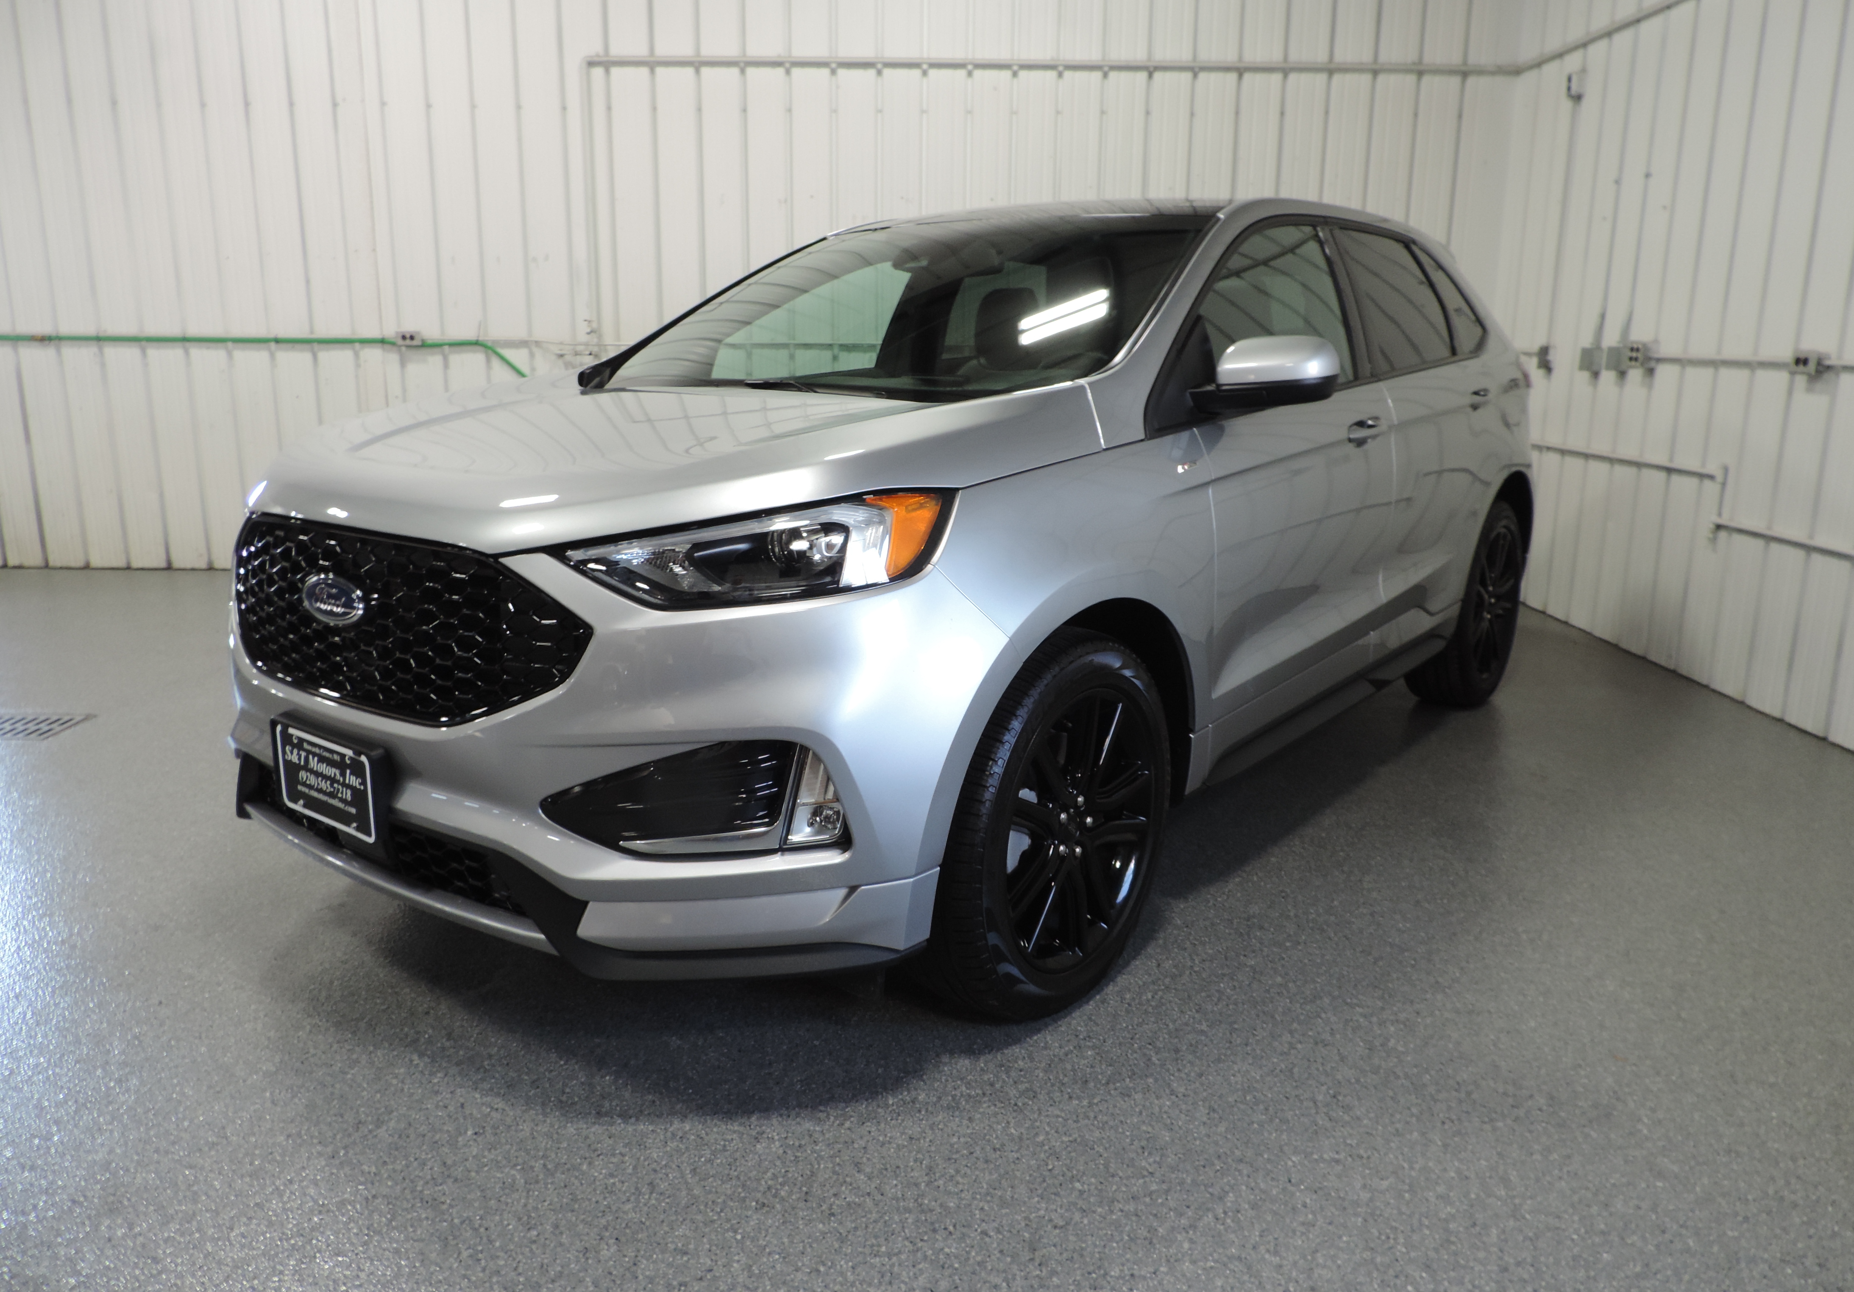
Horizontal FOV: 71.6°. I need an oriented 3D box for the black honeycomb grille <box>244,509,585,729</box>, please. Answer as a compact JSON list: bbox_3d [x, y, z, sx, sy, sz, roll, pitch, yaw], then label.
[{"bbox_3d":[-0.976,-0.062,2.203,1.130,0.330,0.150,9,16,37],"label":"black honeycomb grille"}]

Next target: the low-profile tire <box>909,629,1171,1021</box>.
[{"bbox_3d":[0.210,0.326,2.480,0.245,0.750,0.750,9,16,36],"label":"low-profile tire"}]

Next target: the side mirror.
[{"bbox_3d":[0.684,-0.555,2.638,0.230,0.175,0.230,9,16,37],"label":"side mirror"}]

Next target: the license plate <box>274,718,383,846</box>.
[{"bbox_3d":[-1.025,0.233,2.204,0.310,0.160,0.025,9,16,37],"label":"license plate"}]

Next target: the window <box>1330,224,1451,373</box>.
[{"bbox_3d":[1.346,-0.987,3.701,0.065,0.440,0.810,-17,-1,40],"label":"window"}]

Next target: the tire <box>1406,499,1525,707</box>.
[{"bbox_3d":[1.959,-0.168,4.674,0.245,0.750,0.750,9,16,37],"label":"tire"}]

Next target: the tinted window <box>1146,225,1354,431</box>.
[{"bbox_3d":[0.746,-0.774,2.955,0.070,0.510,1.220,-17,-1,40],"label":"tinted window"}]

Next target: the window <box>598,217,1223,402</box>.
[{"bbox_3d":[-0.081,-0.868,3.203,1.480,0.150,1.030,9,44,37],"label":"window"}]

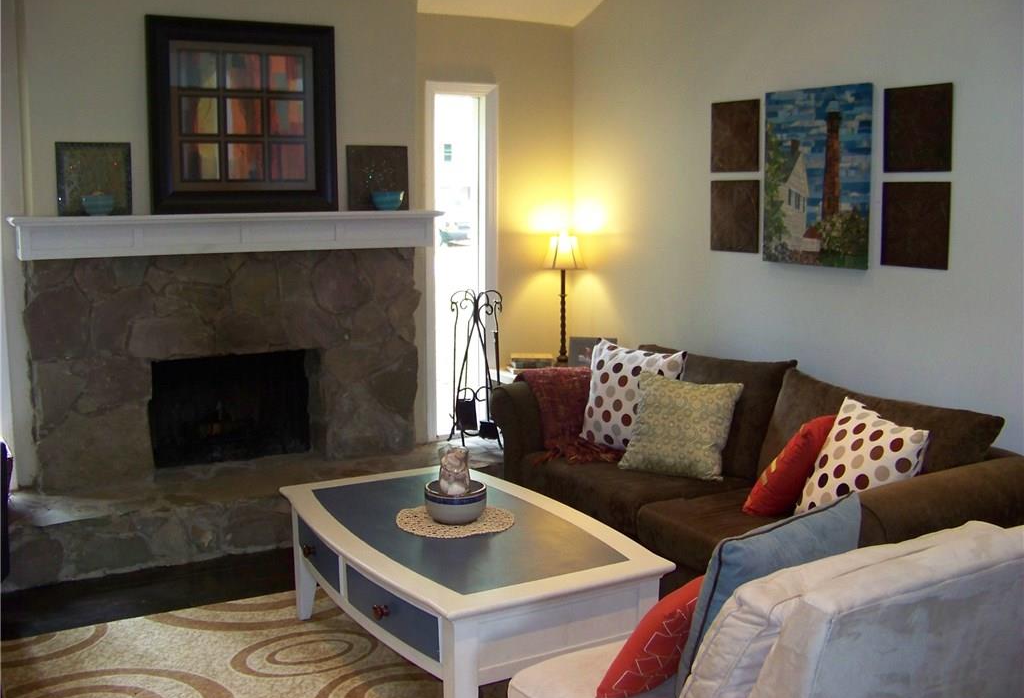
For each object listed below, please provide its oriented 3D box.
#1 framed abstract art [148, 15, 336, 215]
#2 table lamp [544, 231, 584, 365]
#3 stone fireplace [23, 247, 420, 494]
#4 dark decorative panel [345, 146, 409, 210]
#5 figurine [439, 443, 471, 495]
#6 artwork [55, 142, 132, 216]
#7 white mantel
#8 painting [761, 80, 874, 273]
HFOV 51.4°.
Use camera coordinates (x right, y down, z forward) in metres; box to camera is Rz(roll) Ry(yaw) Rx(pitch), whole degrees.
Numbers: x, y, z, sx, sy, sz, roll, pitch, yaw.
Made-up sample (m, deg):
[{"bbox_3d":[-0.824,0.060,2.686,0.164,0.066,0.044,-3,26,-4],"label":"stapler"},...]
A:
[{"bbox_3d":[-1.223,-1.056,4.889,0.856,0.863,0.046,-5,6,-28],"label":"framed abstract art"},{"bbox_3d":[0.278,-0.266,5.726,0.217,0.727,0.217,0,8,0],"label":"table lamp"},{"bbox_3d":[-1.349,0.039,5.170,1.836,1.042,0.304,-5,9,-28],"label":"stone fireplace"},{"bbox_3d":[-0.657,-0.833,5.211,0.317,0.307,0.020,-5,2,-28],"label":"dark decorative panel"},{"bbox_3d":[-0.191,0.401,3.546,0.103,0.162,0.093,-1,8,-3],"label":"figurine"},{"bbox_3d":[-1.804,-0.734,4.606,0.304,0.311,0.020,-5,2,-28],"label":"artwork"},{"bbox_3d":[-1.249,-0.531,4.899,1.940,0.169,0.223,-5,9,-28],"label":"white mantel"},{"bbox_3d":[1.227,-0.690,4.291,0.027,0.703,0.585,-5,9,-28],"label":"painting"}]

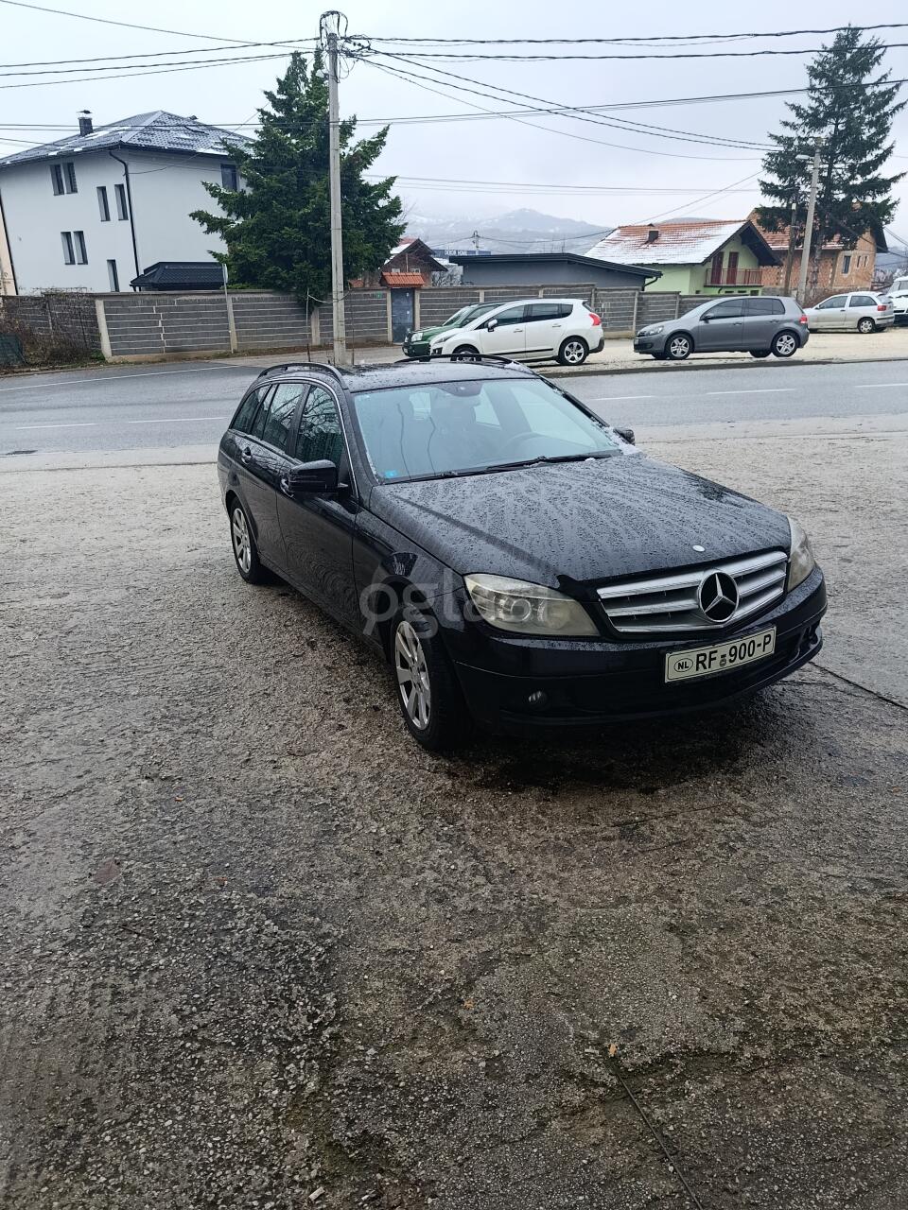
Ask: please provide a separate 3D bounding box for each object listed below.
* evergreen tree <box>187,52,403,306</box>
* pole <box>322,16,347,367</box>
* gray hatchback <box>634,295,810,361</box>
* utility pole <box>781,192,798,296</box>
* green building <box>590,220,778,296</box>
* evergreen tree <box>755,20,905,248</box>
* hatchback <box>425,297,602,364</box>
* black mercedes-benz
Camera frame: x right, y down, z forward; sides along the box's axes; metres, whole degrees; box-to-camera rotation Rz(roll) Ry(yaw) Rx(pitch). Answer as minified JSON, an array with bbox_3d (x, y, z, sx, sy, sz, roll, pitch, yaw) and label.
[{"bbox_3d":[-5.479,-14.483,29.218,7.600,9.621,7.400,-1,19,0],"label":"evergreen tree"},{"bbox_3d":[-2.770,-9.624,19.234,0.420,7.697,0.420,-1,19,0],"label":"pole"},{"bbox_3d":[6.740,-7.030,20.370,4.200,1.480,1.790,-1,19,0],"label":"gray hatchback"},{"bbox_3d":[16.730,-17.509,40.082,0.280,5.585,0.280,-1,19,0],"label":"utility pole"},{"bbox_3d":[15.490,-23.444,57.207,9.500,6.600,11.000,-17,25,-39],"label":"green building"},{"bbox_3d":[19.610,-22.383,41.853,7.600,13.058,7.400,-1,19,0],"label":"evergreen tree"},{"bbox_3d":[1.570,-6.860,20.300,4.365,1.640,1.840,-1,19,1],"label":"hatchback"},{"bbox_3d":[-0.126,-0.670,4.694,1.820,1.460,4.590,-11,20,-26],"label":"black mercedes-benz"}]

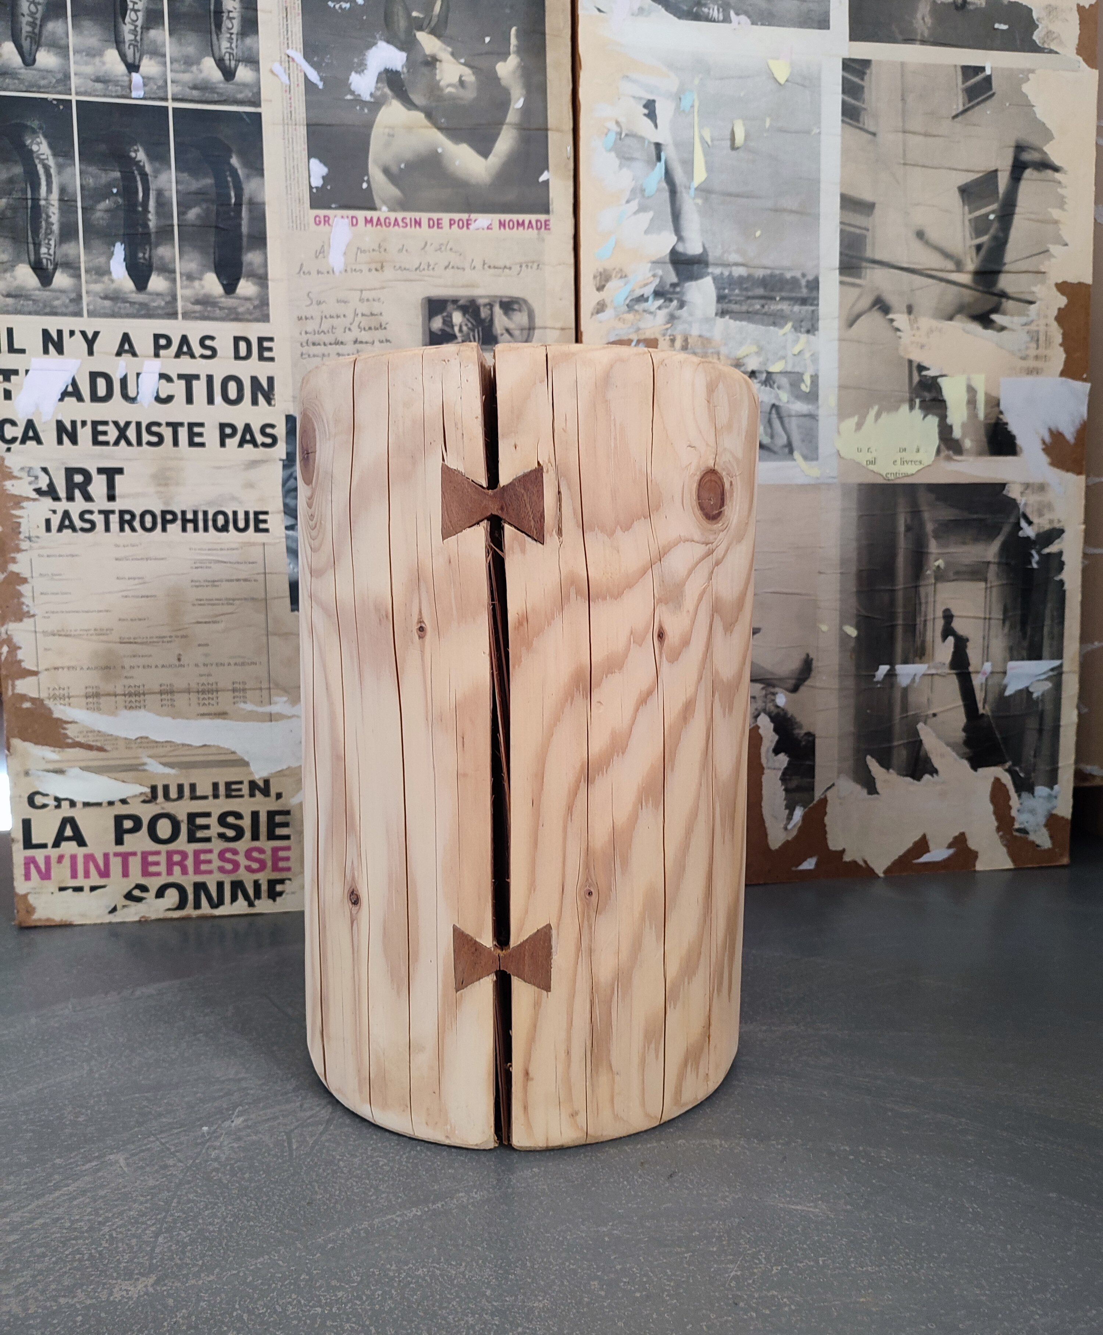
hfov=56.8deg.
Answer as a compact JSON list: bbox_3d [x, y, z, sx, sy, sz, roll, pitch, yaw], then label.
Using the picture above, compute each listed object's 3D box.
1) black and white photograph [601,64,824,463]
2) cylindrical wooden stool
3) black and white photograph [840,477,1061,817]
[{"bbox_3d":[0.154,-0.398,1.001,0.232,0.386,0.010,-1,5,-10],"label":"black and white photograph"},{"bbox_3d":[-0.017,0.038,0.696,0.299,0.450,0.299,0,6,0],"label":"cylindrical wooden stool"},{"bbox_3d":[0.427,-0.014,1.081,0.260,0.358,0.010,-1,5,-10],"label":"black and white photograph"}]

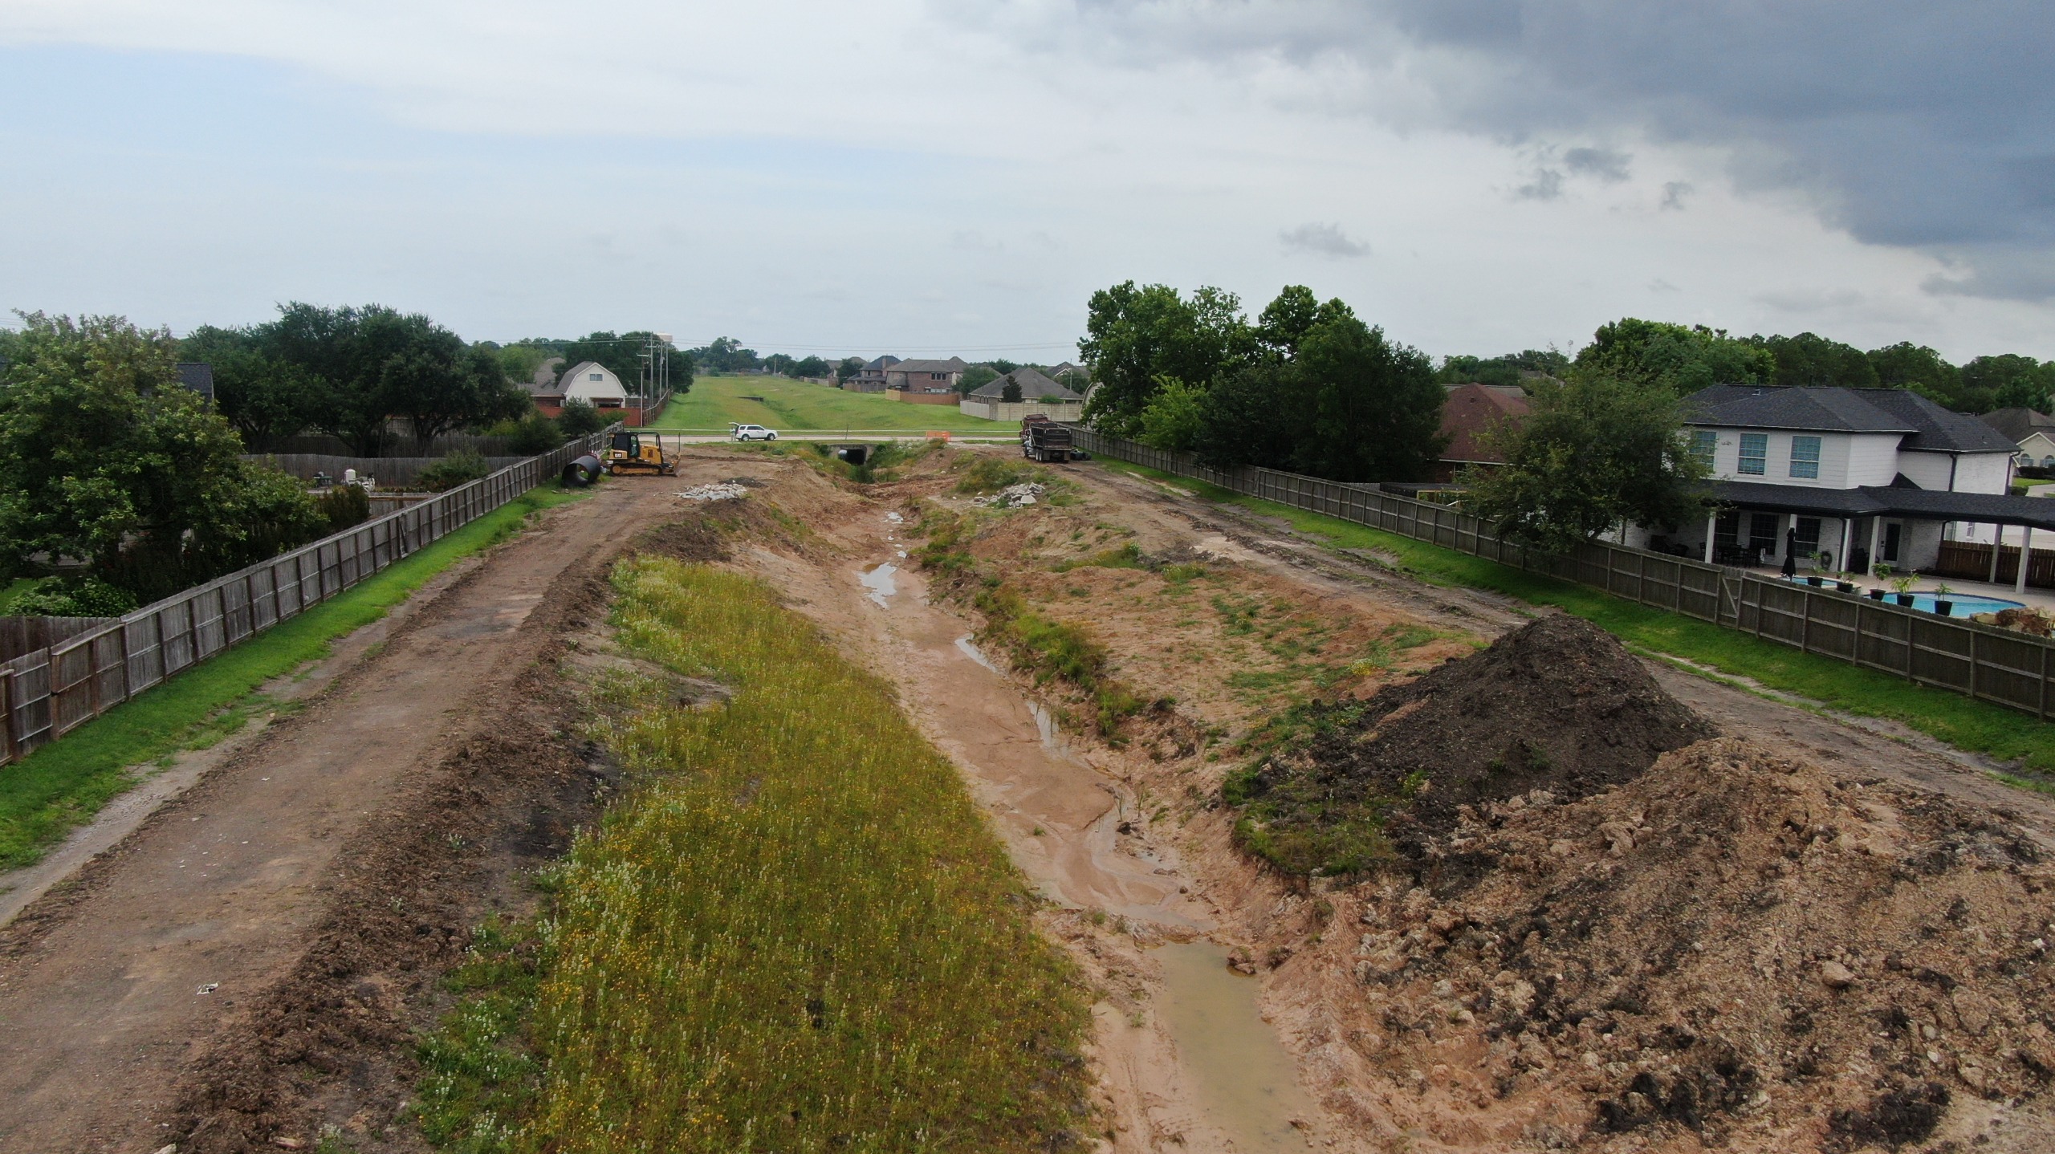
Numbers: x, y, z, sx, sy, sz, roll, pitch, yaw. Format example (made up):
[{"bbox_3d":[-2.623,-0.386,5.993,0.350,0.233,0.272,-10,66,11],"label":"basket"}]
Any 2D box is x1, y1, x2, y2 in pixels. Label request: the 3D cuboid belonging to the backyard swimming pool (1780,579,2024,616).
[{"bbox_3d":[36.588,1.116,59.966,6.200,0.750,10.000,-3,9,-23],"label":"backyard swimming pool"}]

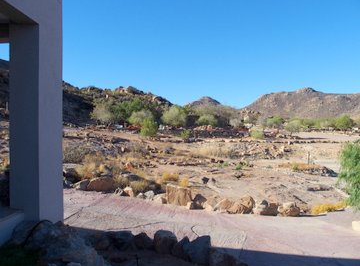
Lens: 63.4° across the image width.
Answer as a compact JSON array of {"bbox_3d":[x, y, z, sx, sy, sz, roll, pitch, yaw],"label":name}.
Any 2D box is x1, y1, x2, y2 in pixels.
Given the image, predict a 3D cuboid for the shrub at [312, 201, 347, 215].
[{"bbox_3d":[2.983,1.497,5.850,0.650,0.220,0.450,0,1,14],"label":"shrub"}]

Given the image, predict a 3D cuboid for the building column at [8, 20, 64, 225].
[{"bbox_3d":[-2.175,-0.030,4.500,0.420,3.000,0.760,0,1,3],"label":"building column"}]

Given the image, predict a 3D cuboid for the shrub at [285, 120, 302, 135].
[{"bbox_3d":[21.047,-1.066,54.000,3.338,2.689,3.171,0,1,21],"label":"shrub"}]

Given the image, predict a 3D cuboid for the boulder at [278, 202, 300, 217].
[{"bbox_3d":[2.234,1.561,5.941,0.449,0.277,0.382,0,1,21],"label":"boulder"}]

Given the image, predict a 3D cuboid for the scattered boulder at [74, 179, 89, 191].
[{"bbox_3d":[-2.814,1.475,8.340,0.444,0.333,0.377,0,1,-19],"label":"scattered boulder"}]

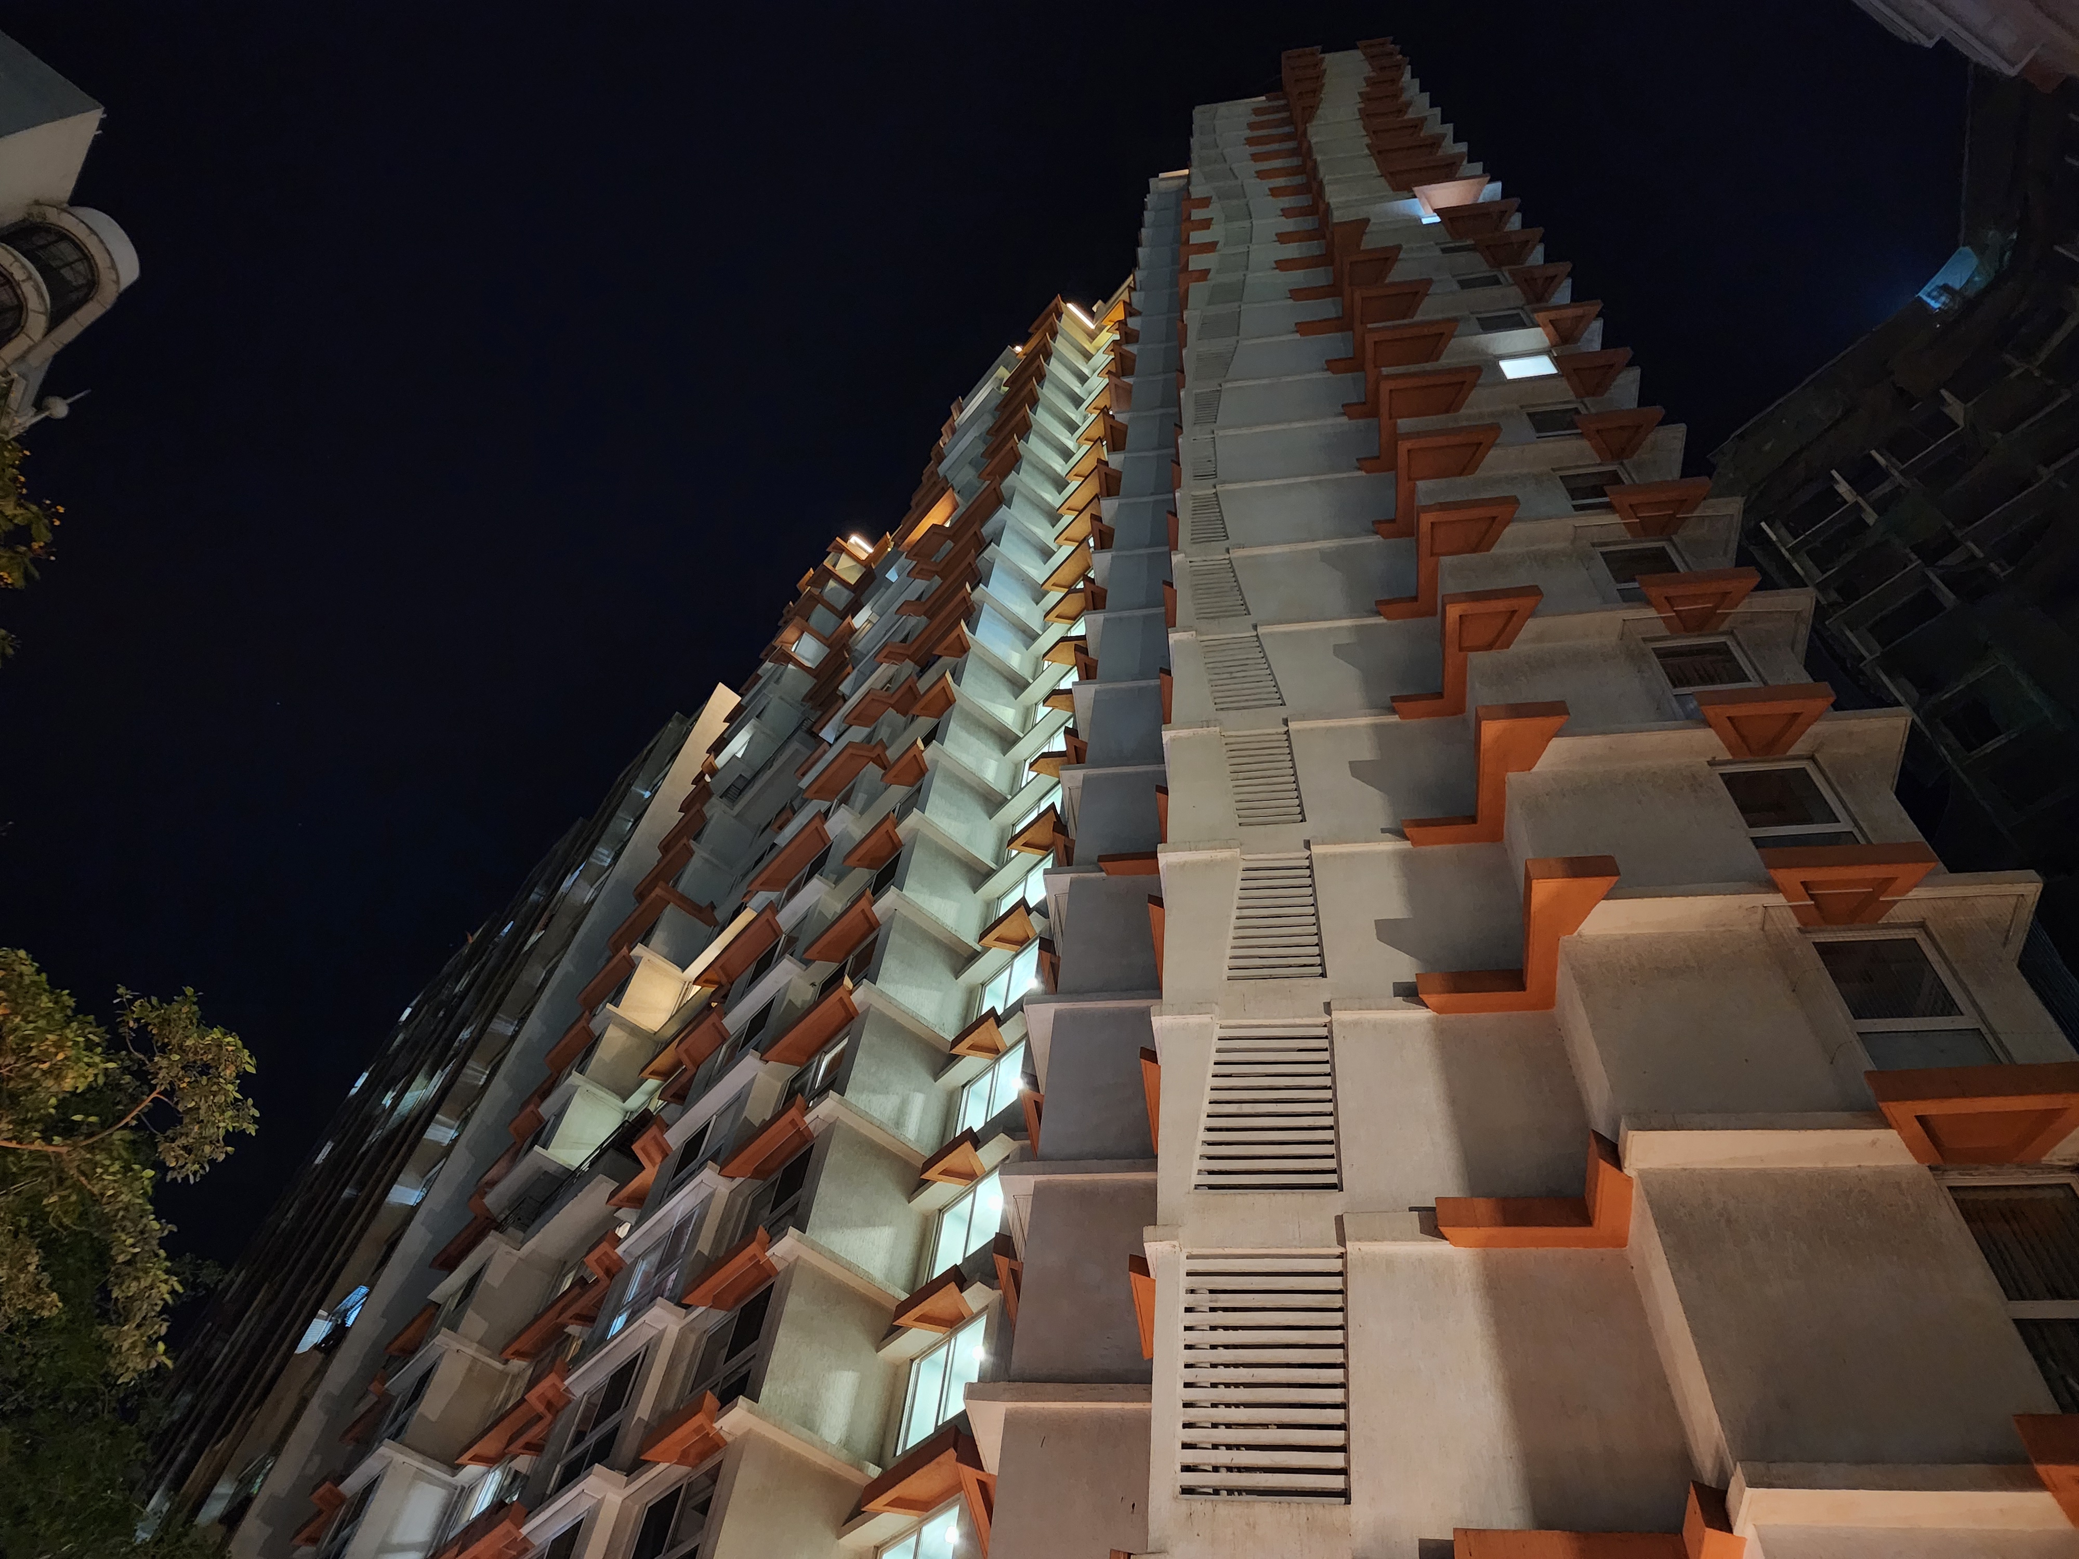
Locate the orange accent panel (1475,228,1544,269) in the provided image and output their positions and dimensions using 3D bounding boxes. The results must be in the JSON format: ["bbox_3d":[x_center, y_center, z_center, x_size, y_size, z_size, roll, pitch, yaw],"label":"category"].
[{"bbox_3d":[11.256,-12.719,33.227,1.600,0.350,0.720,-3,-56,9],"label":"orange accent panel"}]

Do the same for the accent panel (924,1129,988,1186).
[{"bbox_3d":[-1.393,6.961,25.068,0.753,0.300,1.437,37,-59,-17],"label":"accent panel"}]

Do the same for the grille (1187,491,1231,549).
[{"bbox_3d":[3.308,-5.033,26.727,0.699,2.370,0.120,-3,-56,9],"label":"grille"}]

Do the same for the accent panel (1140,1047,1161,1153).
[{"bbox_3d":[1.490,3.786,16.242,0.423,0.195,1.629,-3,-56,9],"label":"accent panel"}]

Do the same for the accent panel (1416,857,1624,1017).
[{"bbox_3d":[5.013,1.684,14.621,1.925,0.330,1.841,-3,-56,9],"label":"accent panel"}]

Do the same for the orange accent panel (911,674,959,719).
[{"bbox_3d":[-2.775,-2.236,38.606,0.680,0.330,1.570,36,-59,-18],"label":"orange accent panel"}]

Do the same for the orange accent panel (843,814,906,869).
[{"bbox_3d":[-3.882,1.588,33.994,0.710,0.330,2.090,37,-59,-18],"label":"orange accent panel"}]

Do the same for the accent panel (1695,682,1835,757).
[{"bbox_3d":[8.387,-0.655,16.104,1.461,0.300,0.756,-3,-56,9],"label":"accent panel"}]

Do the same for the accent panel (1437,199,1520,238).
[{"bbox_3d":[11.355,-14.421,35.711,2.030,0.330,0.710,-3,-56,9],"label":"accent panel"}]

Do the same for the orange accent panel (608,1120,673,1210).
[{"bbox_3d":[-9.303,9.199,32.699,1.360,0.330,3.390,36,-59,-18],"label":"orange accent panel"}]

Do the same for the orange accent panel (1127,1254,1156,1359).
[{"bbox_3d":[1.318,5.272,13.817,0.640,0.250,1.400,-3,-56,9],"label":"orange accent panel"}]

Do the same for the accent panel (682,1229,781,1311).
[{"bbox_3d":[-5.284,8.716,24.243,0.725,0.330,2.403,37,-59,-18],"label":"accent panel"}]

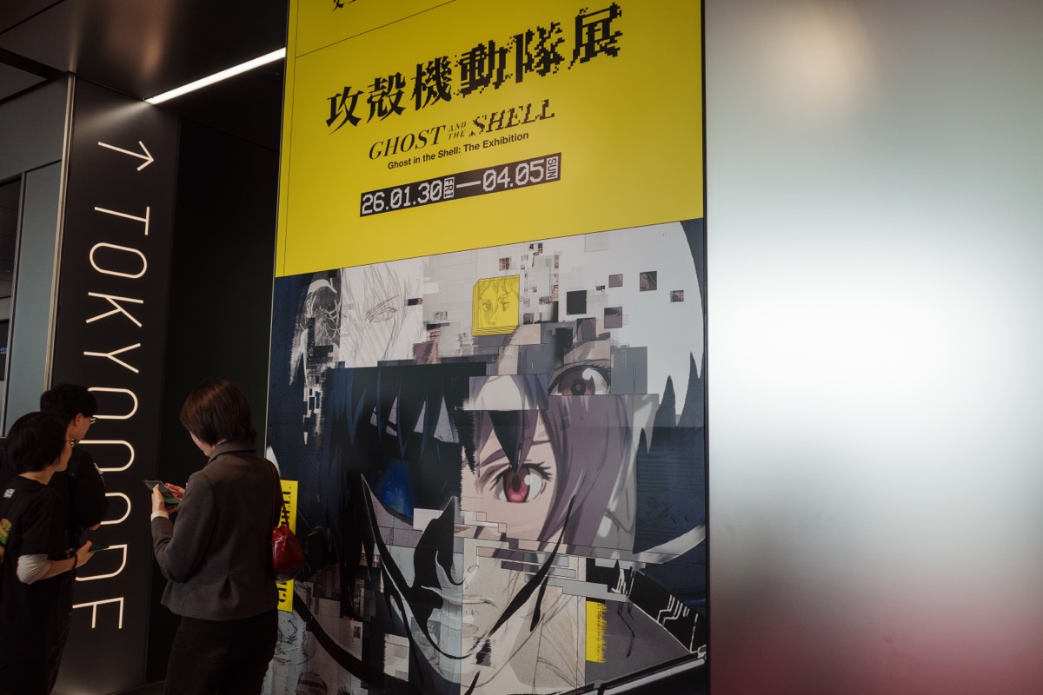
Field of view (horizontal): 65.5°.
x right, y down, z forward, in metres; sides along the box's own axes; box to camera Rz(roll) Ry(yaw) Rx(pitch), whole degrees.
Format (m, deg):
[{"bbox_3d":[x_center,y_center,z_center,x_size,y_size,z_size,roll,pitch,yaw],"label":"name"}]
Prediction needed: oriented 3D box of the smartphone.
[{"bbox_3d":[-1.194,0.482,2.700,0.150,0.010,0.074,32,5,31],"label":"smartphone"}]

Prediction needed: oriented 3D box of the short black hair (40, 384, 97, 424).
[{"bbox_3d":[-1.896,0.248,3.400,0.190,0.190,0.230,-2,-7,22],"label":"short black hair"}]

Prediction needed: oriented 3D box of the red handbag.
[{"bbox_3d":[-0.770,0.562,2.610,0.110,0.360,0.210,5,-7,-34],"label":"red handbag"}]

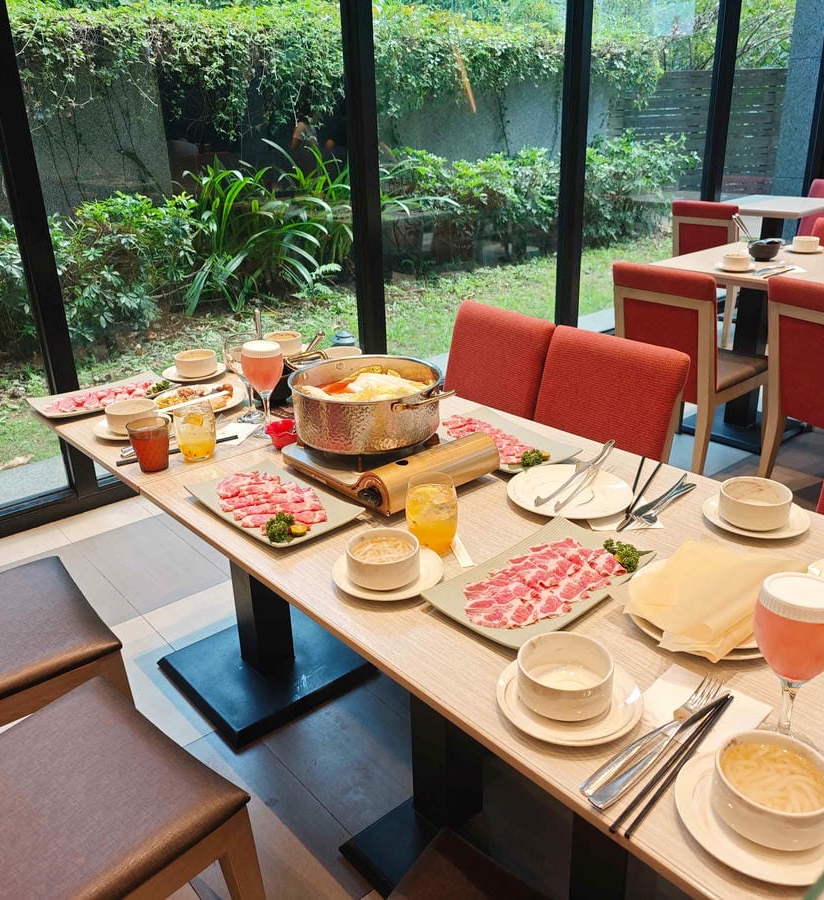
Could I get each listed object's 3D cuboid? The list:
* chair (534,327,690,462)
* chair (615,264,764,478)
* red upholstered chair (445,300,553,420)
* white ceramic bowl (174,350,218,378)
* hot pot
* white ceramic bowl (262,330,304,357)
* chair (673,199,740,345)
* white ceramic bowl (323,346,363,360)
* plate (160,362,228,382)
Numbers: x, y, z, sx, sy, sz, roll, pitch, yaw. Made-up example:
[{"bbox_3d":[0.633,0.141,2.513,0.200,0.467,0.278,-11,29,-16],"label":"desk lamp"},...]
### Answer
[{"bbox_3d":[0.320,0.180,1.960,0.520,0.830,0.430,-18,28,-33],"label":"chair"},{"bbox_3d":[1.043,-0.287,2.990,0.520,0.830,0.430,-19,28,-34],"label":"chair"},{"bbox_3d":[0.079,0.059,2.268,0.520,0.830,0.430,-18,28,-32],"label":"red upholstered chair"},{"bbox_3d":[-0.541,-0.212,2.005,0.104,0.053,0.104,-2,23,1],"label":"white ceramic bowl"},{"bbox_3d":[-0.082,-0.086,1.442,0.275,0.101,0.360,-21,29,-36],"label":"hot pot"},{"bbox_3d":[-0.348,-0.281,2.148,0.101,0.053,0.101,-2,23,1],"label":"white ceramic bowl"},{"bbox_3d":[1.827,-1.045,4.698,0.520,0.830,0.430,-18,28,-33],"label":"chair"},{"bbox_3d":[-0.168,-0.221,1.990,0.098,0.053,0.098,-2,23,1],"label":"white ceramic bowl"},{"bbox_3d":[-0.553,-0.195,2.041,0.163,0.020,0.163,-2,23,1],"label":"plate"}]

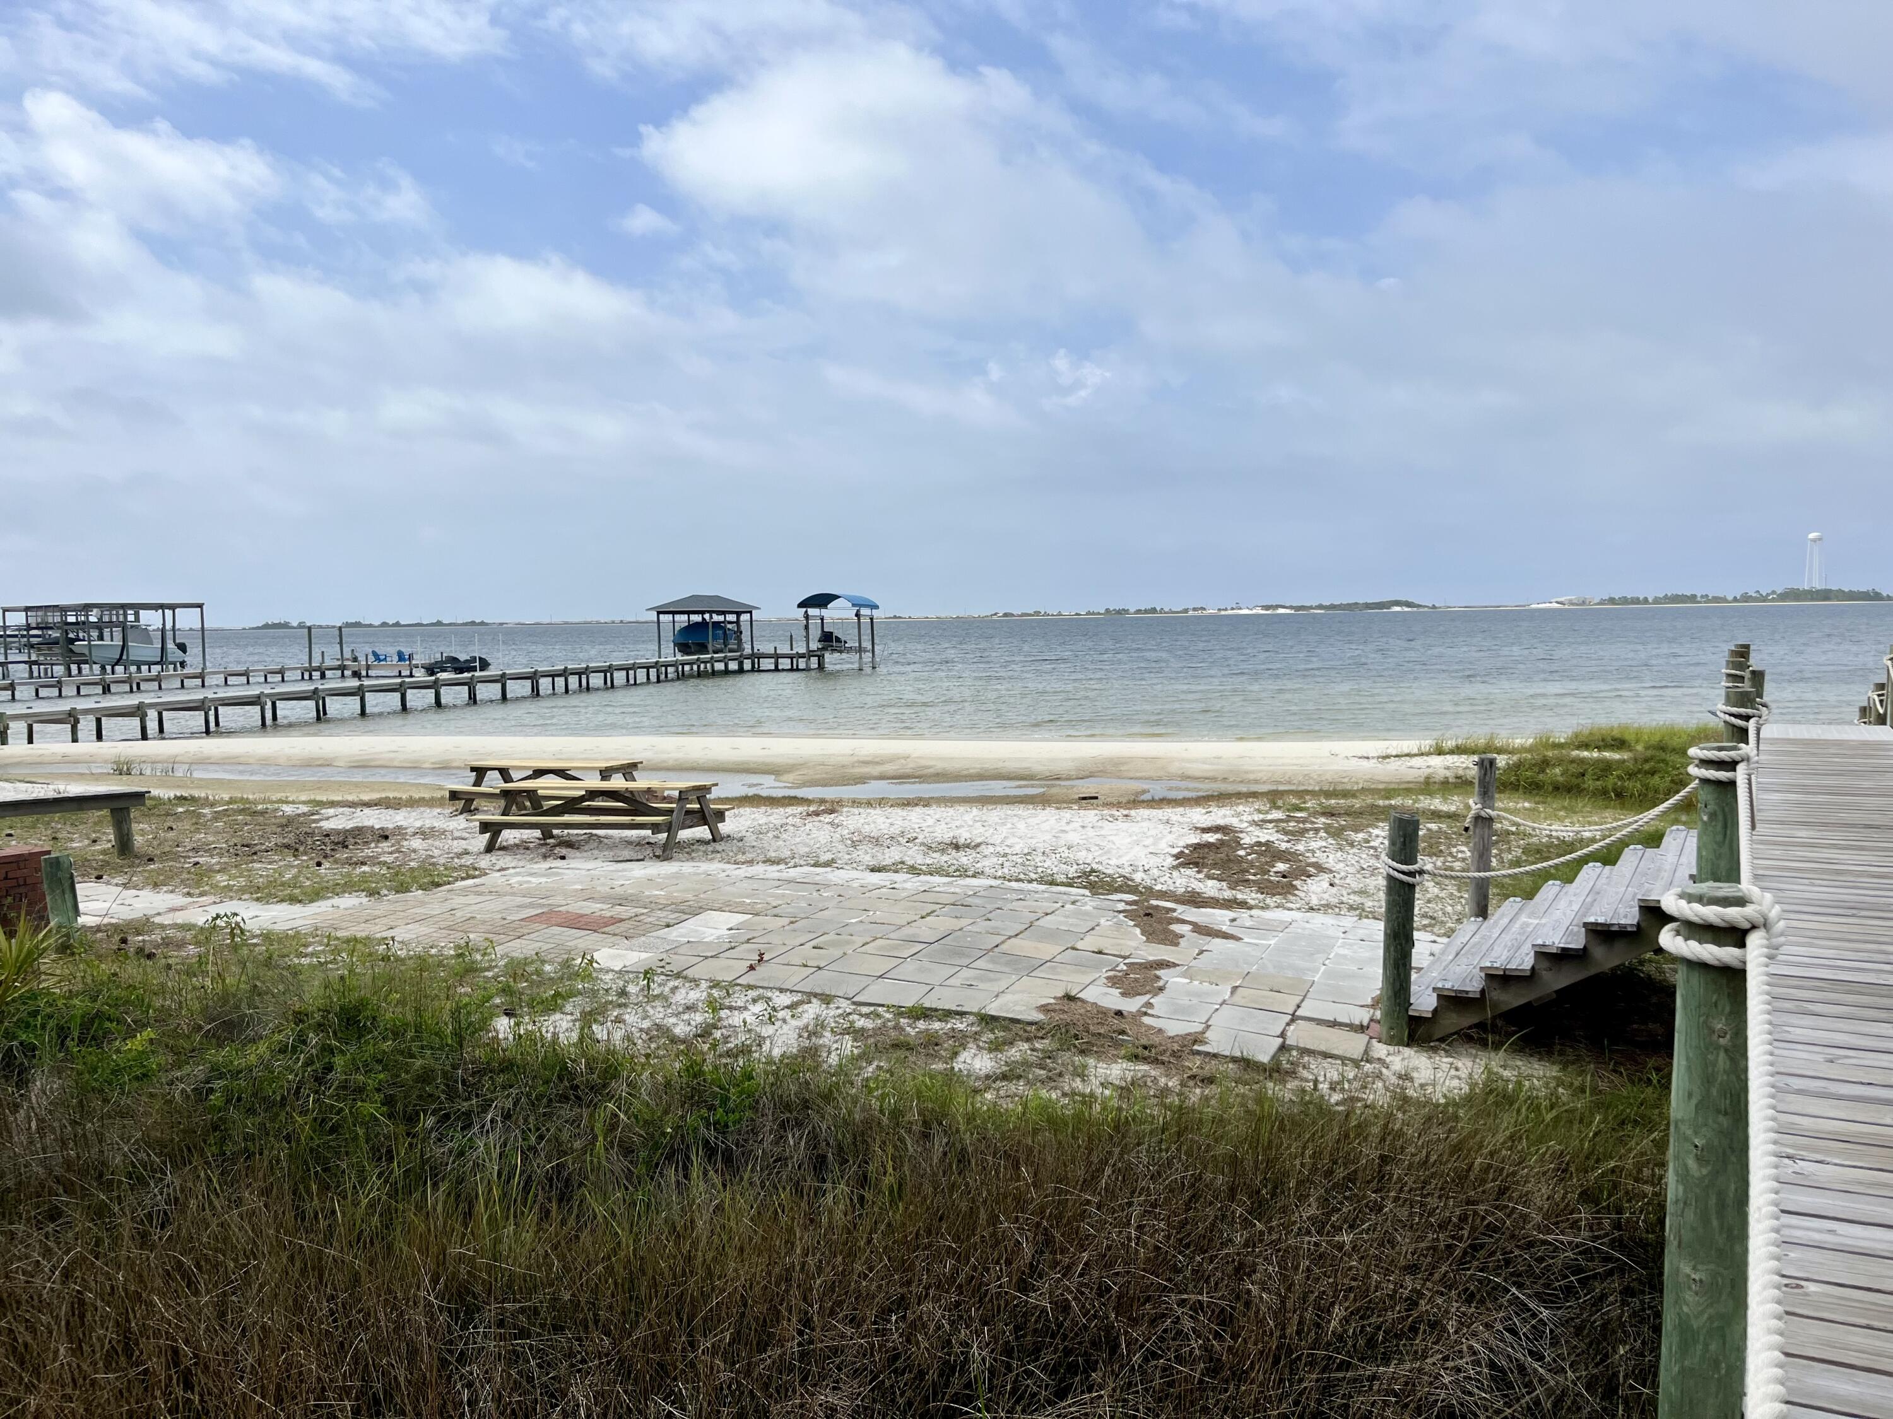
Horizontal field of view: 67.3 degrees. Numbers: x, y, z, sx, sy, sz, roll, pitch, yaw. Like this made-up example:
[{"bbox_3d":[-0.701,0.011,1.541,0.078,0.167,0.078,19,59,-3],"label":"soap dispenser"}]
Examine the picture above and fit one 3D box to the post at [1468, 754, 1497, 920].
[{"bbox_3d":[4.291,1.092,11.373,0.137,1.457,0.137,3,4,30],"label":"post"}]

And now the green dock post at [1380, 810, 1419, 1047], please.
[{"bbox_3d":[2.760,1.329,8.631,0.171,1.393,0.171,3,4,30],"label":"green dock post"}]

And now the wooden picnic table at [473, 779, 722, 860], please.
[{"bbox_3d":[-3.797,1.183,15.790,2.500,0.730,1.500,0,4,20],"label":"wooden picnic table"}]

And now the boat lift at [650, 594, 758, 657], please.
[{"bbox_3d":[-15.364,-4.784,90.150,4.350,4.983,7.900,0,4,12],"label":"boat lift"}]

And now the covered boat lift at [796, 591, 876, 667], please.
[{"bbox_3d":[-6.884,-4.917,90.945,3.650,4.851,6.400,0,4,12],"label":"covered boat lift"}]

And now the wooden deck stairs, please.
[{"bbox_3d":[4.306,1.379,9.591,1.958,1.115,2.882,1,4,30],"label":"wooden deck stairs"}]

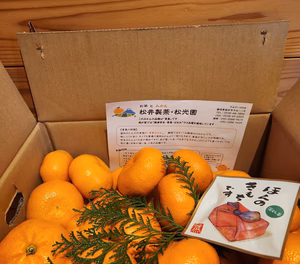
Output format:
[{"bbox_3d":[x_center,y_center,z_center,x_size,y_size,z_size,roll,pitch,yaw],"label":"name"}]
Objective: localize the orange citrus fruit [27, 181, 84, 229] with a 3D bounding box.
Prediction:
[{"bbox_3d":[-0.116,0.089,0.327,0.069,0.054,0.069,5,59,-14],"label":"orange citrus fruit"}]

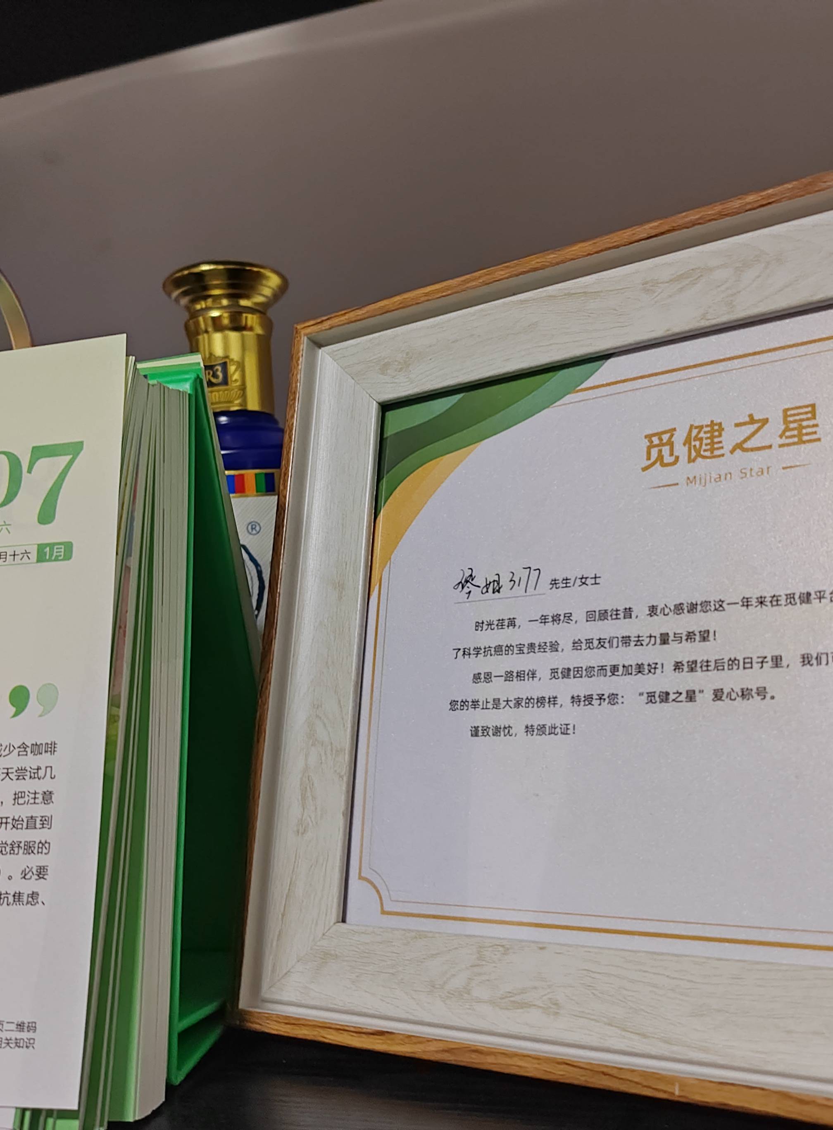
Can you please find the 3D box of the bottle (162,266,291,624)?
[{"bbox_3d":[-0.069,0.007,0.476,0.066,0.251,0.066,-5,-4,15],"label":"bottle"}]

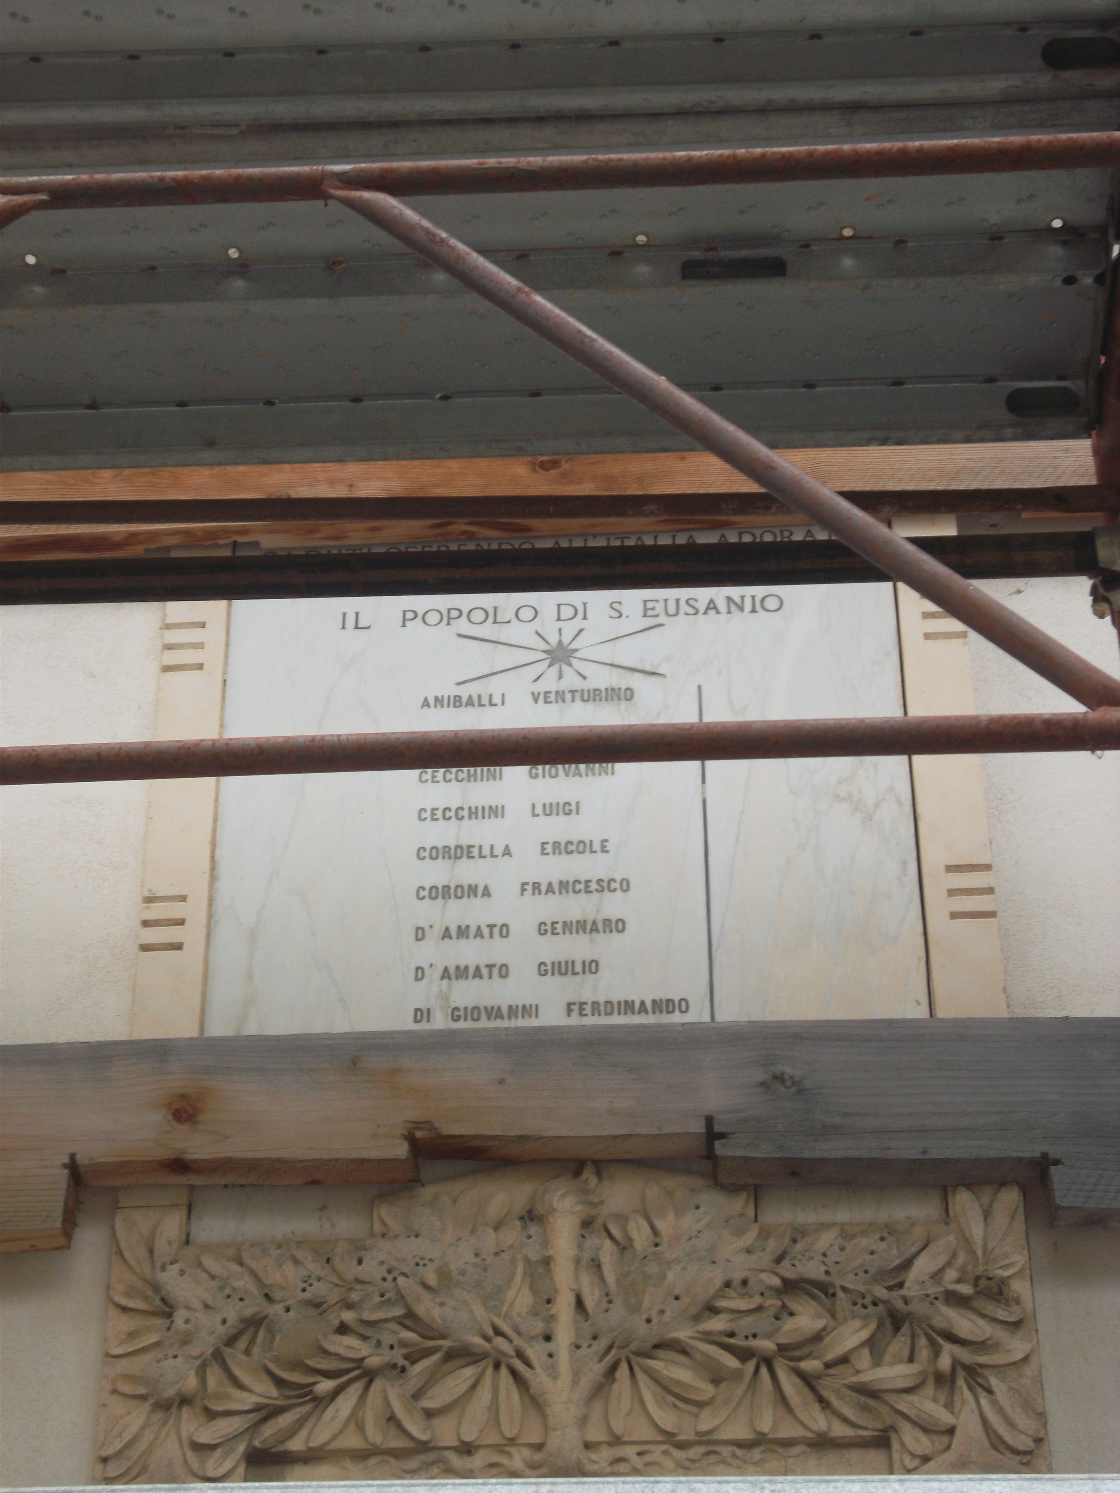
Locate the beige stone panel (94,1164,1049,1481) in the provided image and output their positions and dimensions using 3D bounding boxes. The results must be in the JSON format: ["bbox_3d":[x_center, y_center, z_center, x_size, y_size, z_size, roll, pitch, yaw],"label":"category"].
[{"bbox_3d":[0.009,0.614,3.879,0.976,0.439,0.120,-2,-39,2],"label":"beige stone panel"}]

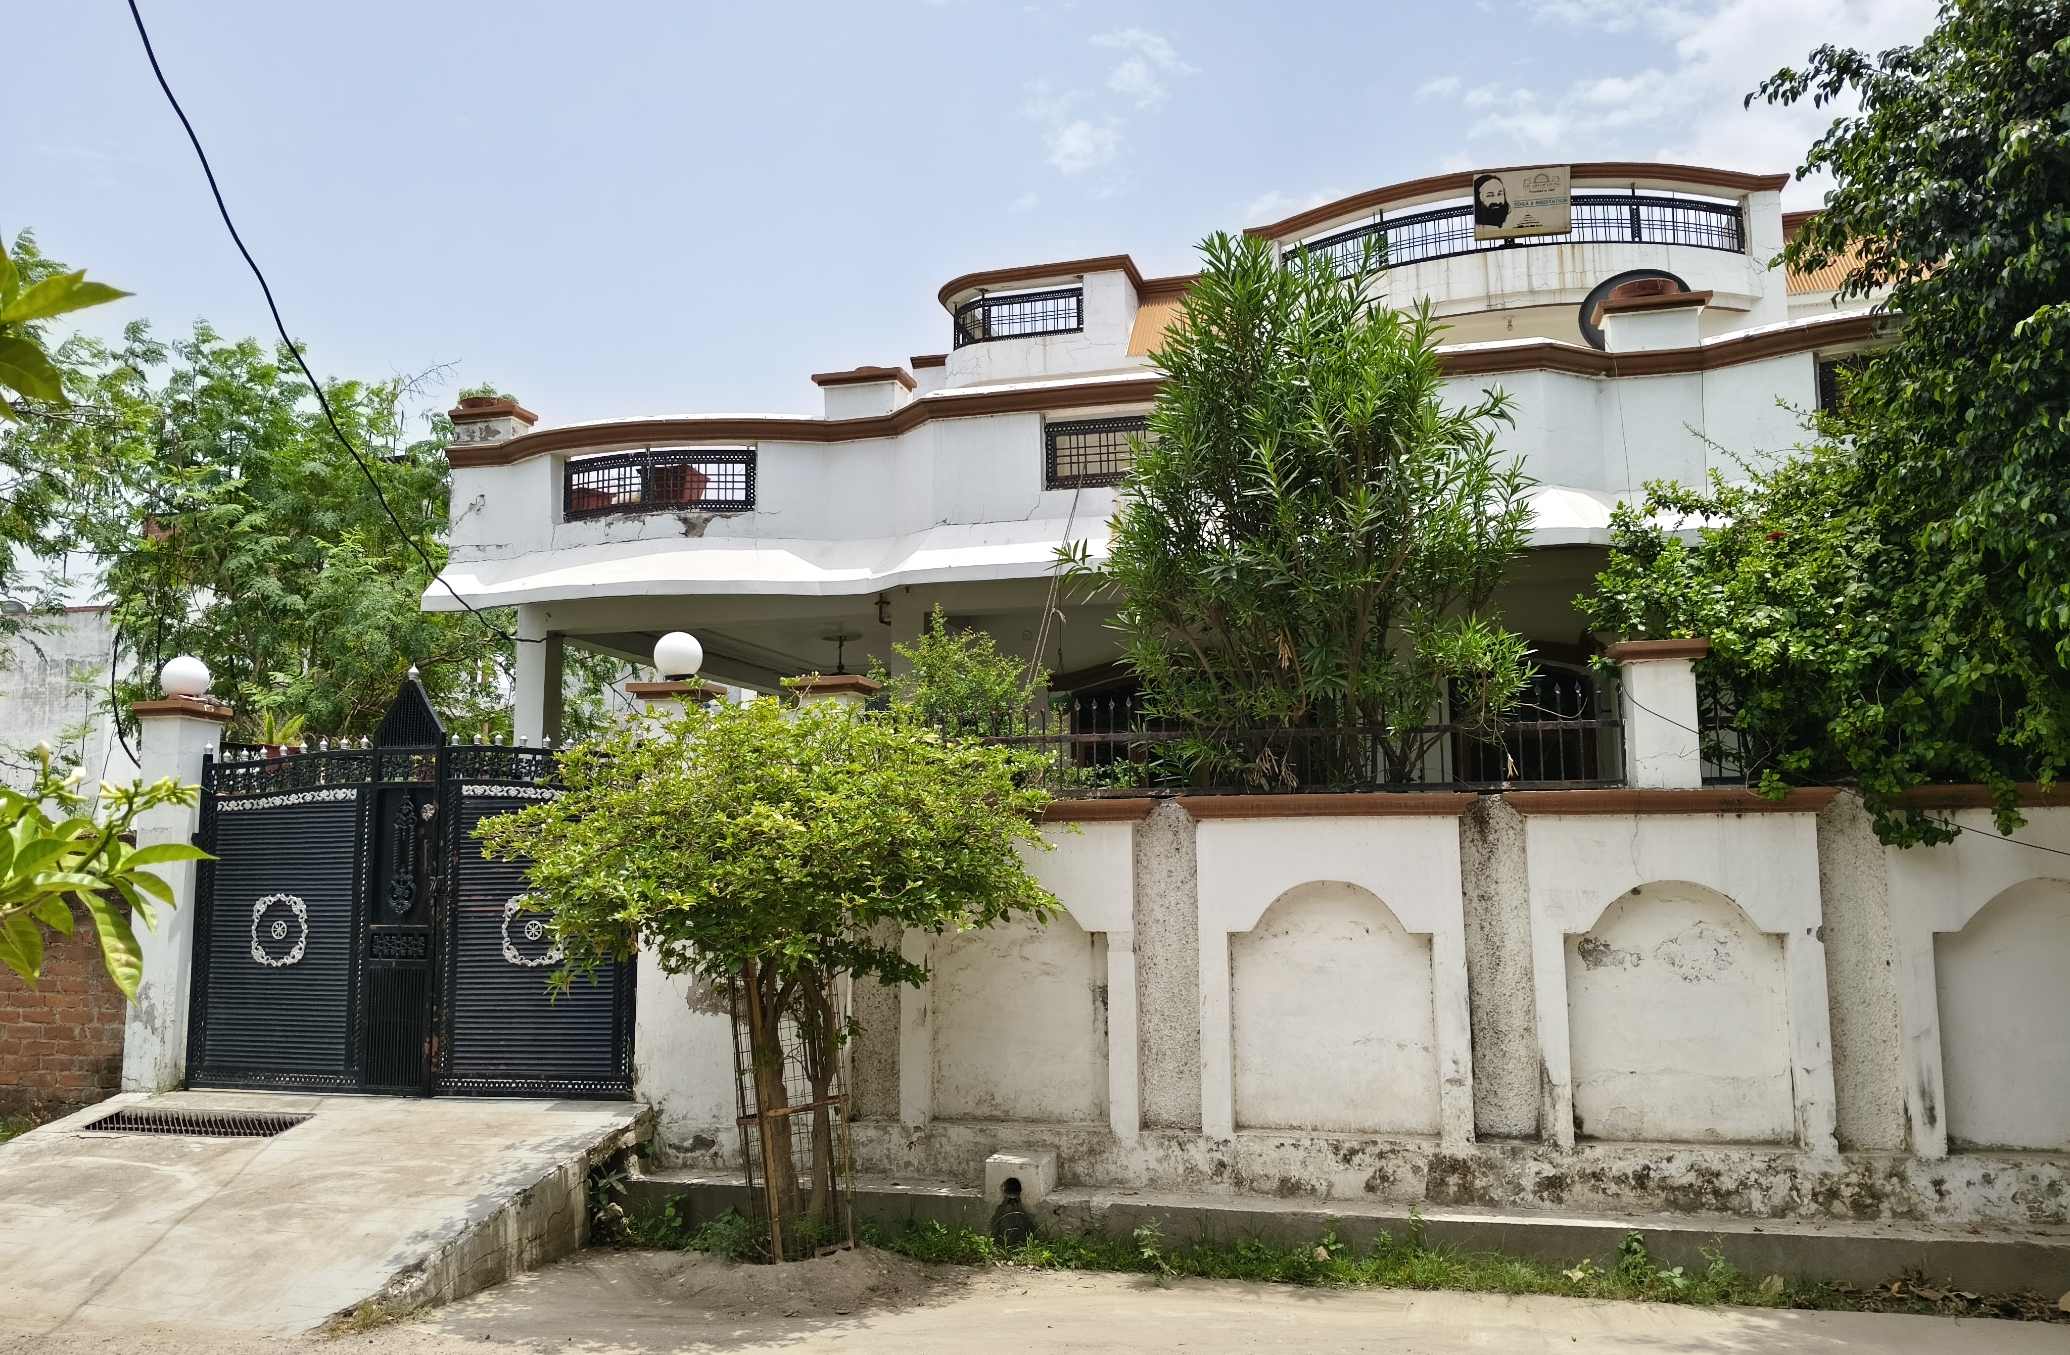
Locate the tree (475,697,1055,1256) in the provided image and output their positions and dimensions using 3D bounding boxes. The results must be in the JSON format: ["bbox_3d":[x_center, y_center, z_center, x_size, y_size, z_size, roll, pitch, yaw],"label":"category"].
[{"bbox_3d":[-1.172,1.290,6.837,2.456,2.367,2.100,-2,-6,12],"label":"tree"}]

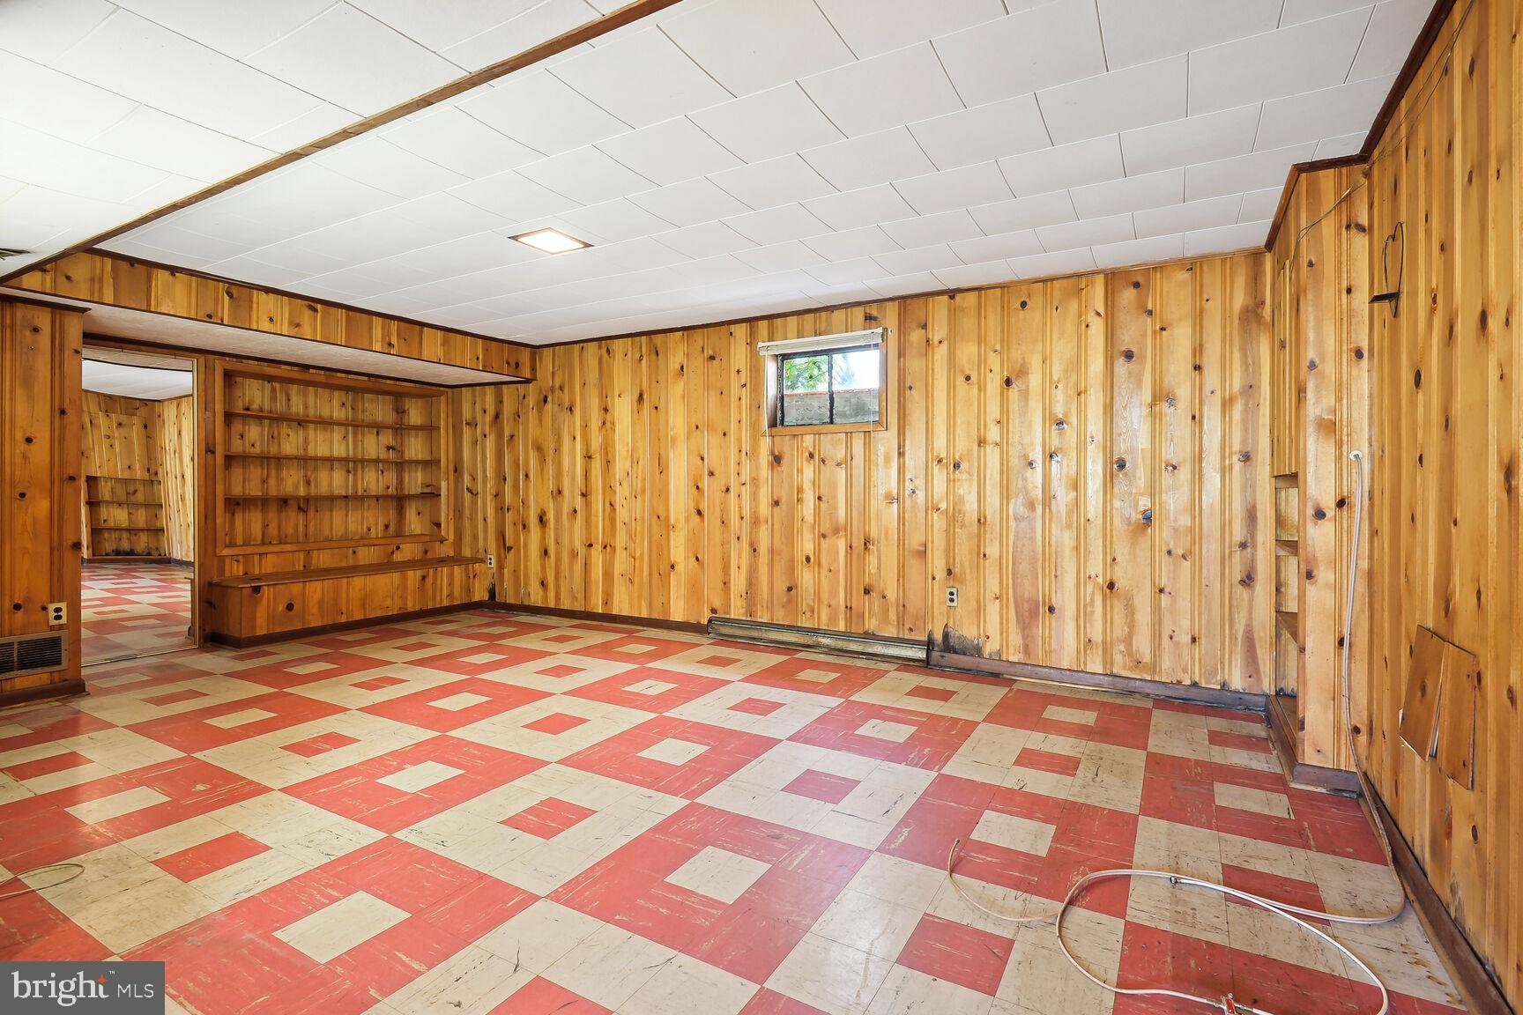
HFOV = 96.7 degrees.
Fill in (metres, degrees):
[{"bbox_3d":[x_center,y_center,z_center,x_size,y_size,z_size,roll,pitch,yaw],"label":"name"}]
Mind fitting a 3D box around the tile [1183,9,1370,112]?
[{"bbox_3d":[1.514,-1.318,2.016,0.410,0.018,0.404,1,2,30],"label":"tile"}]

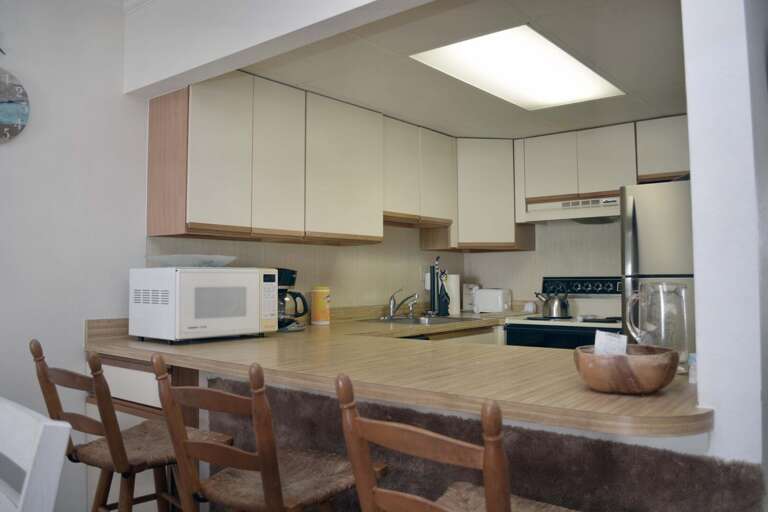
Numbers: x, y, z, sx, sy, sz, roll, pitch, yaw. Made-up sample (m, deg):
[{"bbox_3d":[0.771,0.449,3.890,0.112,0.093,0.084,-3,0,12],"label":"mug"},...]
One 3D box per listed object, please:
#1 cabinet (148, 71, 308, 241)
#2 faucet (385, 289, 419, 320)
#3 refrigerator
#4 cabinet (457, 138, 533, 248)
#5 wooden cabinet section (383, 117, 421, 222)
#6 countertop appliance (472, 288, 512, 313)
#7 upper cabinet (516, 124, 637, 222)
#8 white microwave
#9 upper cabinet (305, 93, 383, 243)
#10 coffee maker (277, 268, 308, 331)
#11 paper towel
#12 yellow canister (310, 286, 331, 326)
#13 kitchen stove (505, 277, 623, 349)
[{"bbox_3d":[-0.732,-0.461,3.079,0.312,0.762,0.689,-2,-3,40],"label":"cabinet"},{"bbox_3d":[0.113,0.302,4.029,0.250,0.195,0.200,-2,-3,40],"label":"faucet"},{"bbox_3d":[1.813,0.454,3.518,0.750,1.672,0.730,-2,-3,40],"label":"refrigerator"},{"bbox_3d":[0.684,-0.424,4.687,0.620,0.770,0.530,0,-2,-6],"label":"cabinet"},{"bbox_3d":[-0.004,-0.510,3.956,0.312,0.599,0.367,-2,-3,40],"label":"wooden cabinet section"},{"bbox_3d":[0.804,0.339,4.728,0.250,0.180,0.150,-1,-2,39],"label":"countertop appliance"},{"bbox_3d":[1.331,-0.530,4.322,0.800,0.577,0.316,-1,-2,39],"label":"upper cabinet"},{"bbox_3d":[-0.762,0.206,2.741,0.355,0.290,0.506,-2,-3,40],"label":"white microwave"},{"bbox_3d":[-0.324,-0.455,3.640,0.310,0.770,0.633,-1,-2,39],"label":"upper cabinet"},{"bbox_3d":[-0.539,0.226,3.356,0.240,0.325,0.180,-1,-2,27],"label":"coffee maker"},{"bbox_3d":[0.490,0.280,4.501,0.105,0.286,0.105,0,-2,0],"label":"paper towel"},{"bbox_3d":[-0.354,0.282,3.616,0.100,0.205,0.100,-2,-3,40],"label":"yellow canister"},{"bbox_3d":[1.263,0.733,4.094,0.760,1.190,0.660,-1,-2,39],"label":"kitchen stove"}]

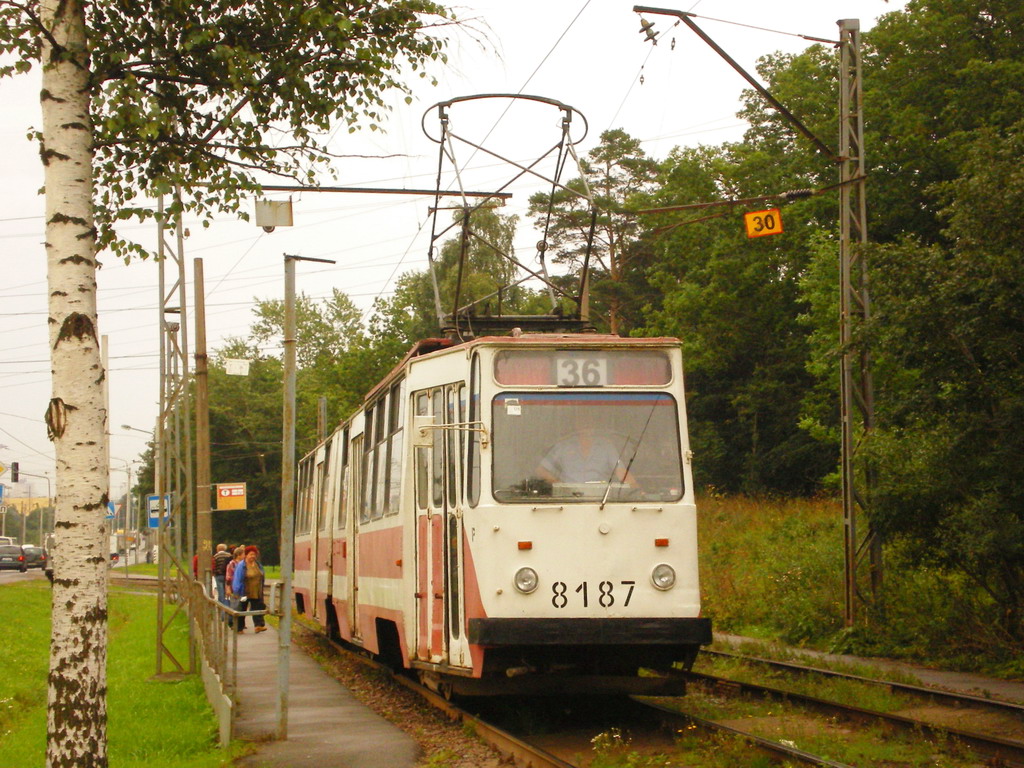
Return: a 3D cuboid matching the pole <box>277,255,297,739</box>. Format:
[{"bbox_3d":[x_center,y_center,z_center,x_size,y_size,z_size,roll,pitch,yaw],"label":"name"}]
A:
[{"bbox_3d":[-1.671,0.821,13.644,0.090,3.581,0.090,1,-6,-10],"label":"pole"}]

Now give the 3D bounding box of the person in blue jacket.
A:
[{"bbox_3d":[-4.851,3.759,33.879,0.580,1.611,0.400,3,-6,-27],"label":"person in blue jacket"}]

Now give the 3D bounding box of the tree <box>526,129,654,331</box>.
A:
[{"bbox_3d":[3.239,-1.509,74.114,5.398,17.965,5.398,0,-6,3],"label":"tree"}]

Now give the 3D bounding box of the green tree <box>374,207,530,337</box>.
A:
[{"bbox_3d":[-2.808,0.334,84.152,7.230,17.204,7.230,1,-6,-2],"label":"green tree"}]

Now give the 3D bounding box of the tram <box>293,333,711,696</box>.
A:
[{"bbox_3d":[-1.256,2.130,25.008,2.500,3.120,22.400,1,-6,-10],"label":"tram"}]

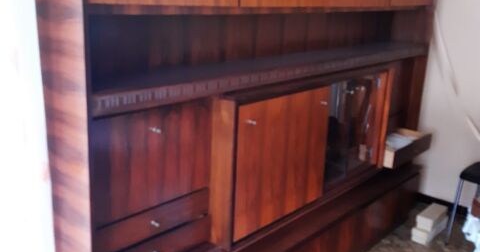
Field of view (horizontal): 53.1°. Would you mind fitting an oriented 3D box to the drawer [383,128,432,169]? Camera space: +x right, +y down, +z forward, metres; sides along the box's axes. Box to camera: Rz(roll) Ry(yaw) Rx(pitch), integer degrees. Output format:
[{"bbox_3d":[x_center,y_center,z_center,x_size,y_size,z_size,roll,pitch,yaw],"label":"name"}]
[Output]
[{"bbox_3d":[1.040,0.136,3.164,0.211,0.114,0.589,16,21,39],"label":"drawer"}]

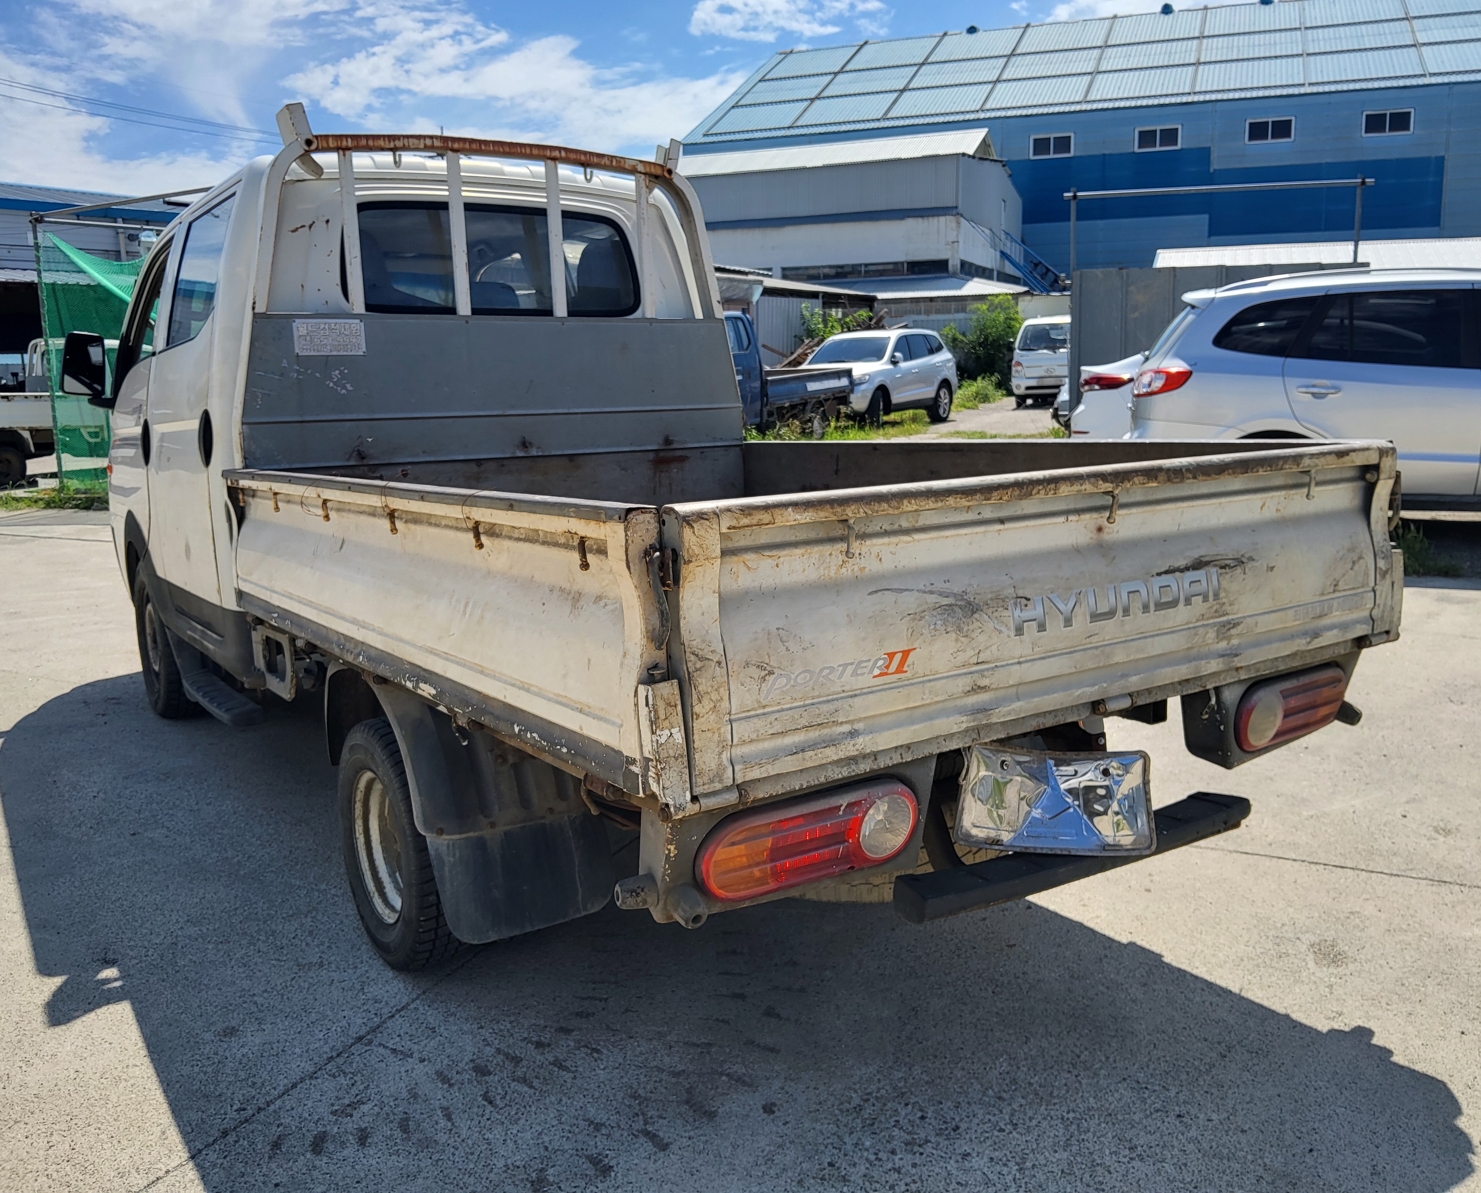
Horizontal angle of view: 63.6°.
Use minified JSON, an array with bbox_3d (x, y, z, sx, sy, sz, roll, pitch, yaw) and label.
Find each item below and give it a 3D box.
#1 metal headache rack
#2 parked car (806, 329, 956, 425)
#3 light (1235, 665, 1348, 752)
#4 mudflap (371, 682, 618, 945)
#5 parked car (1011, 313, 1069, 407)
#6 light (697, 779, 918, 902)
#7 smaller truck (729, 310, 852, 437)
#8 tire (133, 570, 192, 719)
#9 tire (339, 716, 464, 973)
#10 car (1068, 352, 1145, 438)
[{"bbox_3d":[-0.679,-1.100,3.508,1.500,0.560,0.140,-8,10,-34],"label":"metal headache rack"},{"bbox_3d":[2.328,-3.978,21.646,1.890,1.730,4.670,4,11,31],"label":"parked car"},{"bbox_3d":[1.045,0.208,2.276,0.365,0.125,0.070,-8,10,-34],"label":"light"},{"bbox_3d":[-0.491,0.405,2.446,0.380,0.470,0.380,-8,12,-34],"label":"mudflap"},{"bbox_3d":[7.525,-5.351,27.550,1.740,1.970,5.100,3,12,22],"label":"parked car"},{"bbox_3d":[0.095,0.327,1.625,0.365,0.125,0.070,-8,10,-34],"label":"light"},{"bbox_3d":[-0.209,-3.120,17.762,1.740,1.970,5.120,5,14,30],"label":"smaller truck"},{"bbox_3d":[-2.253,0.153,4.740,0.195,0.645,0.645,-8,12,-34],"label":"tire"},{"bbox_3d":[-0.728,0.531,2.619,0.150,0.560,0.560,-8,12,-34],"label":"tire"},{"bbox_3d":[5.307,-1.662,10.367,1.780,1.450,4.530,-9,13,-39],"label":"car"}]

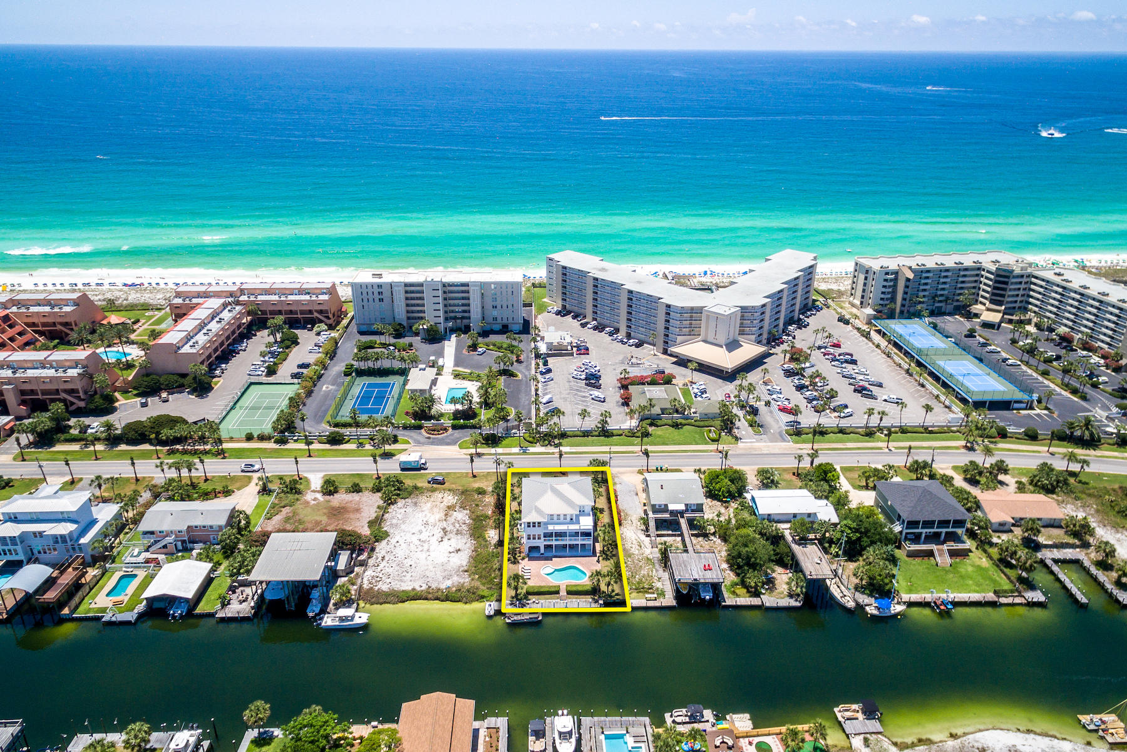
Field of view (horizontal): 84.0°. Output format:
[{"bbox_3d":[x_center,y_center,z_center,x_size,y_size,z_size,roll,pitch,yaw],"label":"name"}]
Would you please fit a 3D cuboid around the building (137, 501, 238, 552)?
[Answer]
[{"bbox_3d":[-89.240,35.340,150.130,19.800,7.200,10.800,-1,28,-2],"label":"building"}]

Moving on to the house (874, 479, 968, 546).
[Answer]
[{"bbox_3d":[88.390,32.630,155.210,16.300,9.000,15.200,-1,28,-2],"label":"house"}]

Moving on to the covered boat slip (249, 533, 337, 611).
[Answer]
[{"bbox_3d":[-58.280,42.660,137.940,14.800,8.300,14.400,-1,28,-2],"label":"covered boat slip"}]

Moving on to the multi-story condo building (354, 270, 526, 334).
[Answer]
[{"bbox_3d":[-50.790,-31.410,261.790,69.000,22.500,15.800,0,28,-2],"label":"multi-story condo building"}]

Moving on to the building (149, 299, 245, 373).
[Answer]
[{"bbox_3d":[-140.900,-15.950,242.090,20.000,12.300,48.000,-2,28,-4],"label":"building"}]

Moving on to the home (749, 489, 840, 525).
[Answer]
[{"bbox_3d":[57.980,33.160,159.090,19.000,4.500,11.600,0,28,-1],"label":"home"}]

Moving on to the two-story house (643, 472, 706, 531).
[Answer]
[{"bbox_3d":[27.800,30.810,158.980,13.100,9.000,13.000,0,28,-1],"label":"two-story house"}]

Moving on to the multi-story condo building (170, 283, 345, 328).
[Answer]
[{"bbox_3d":[-131.300,-31.260,270.730,67.000,13.000,16.500,-1,28,-3],"label":"multi-story condo building"}]

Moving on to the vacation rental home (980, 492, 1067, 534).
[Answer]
[{"bbox_3d":[114.580,33.950,158.180,18.800,4.600,12.000,1,28,1],"label":"vacation rental home"}]

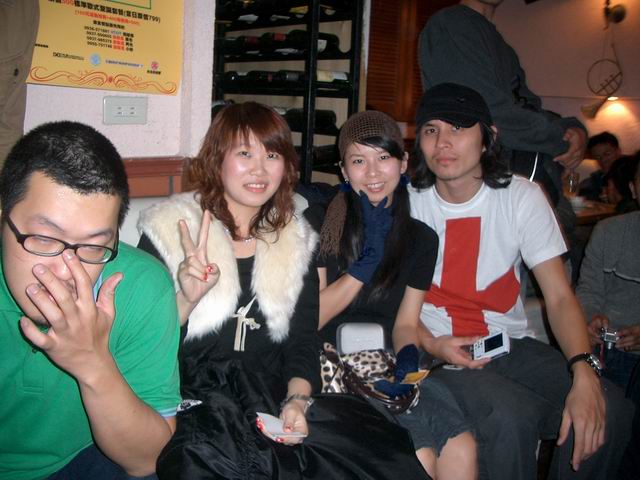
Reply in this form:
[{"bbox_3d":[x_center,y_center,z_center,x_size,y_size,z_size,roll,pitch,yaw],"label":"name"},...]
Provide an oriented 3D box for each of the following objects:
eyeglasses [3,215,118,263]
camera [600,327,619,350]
[{"bbox_3d":[-0.387,-0.009,0.971,0.143,0.042,0.135,10,19,-35],"label":"eyeglasses"},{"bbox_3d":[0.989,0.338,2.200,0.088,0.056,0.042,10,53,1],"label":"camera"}]

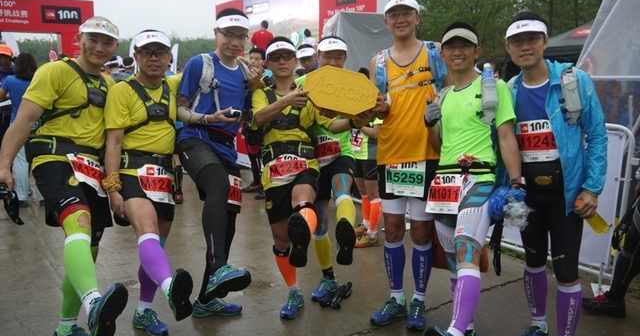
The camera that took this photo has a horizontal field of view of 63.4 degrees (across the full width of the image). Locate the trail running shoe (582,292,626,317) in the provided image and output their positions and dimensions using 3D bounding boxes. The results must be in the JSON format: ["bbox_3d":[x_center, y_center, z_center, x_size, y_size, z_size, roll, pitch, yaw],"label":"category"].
[{"bbox_3d":[1.762,0.845,3.230,0.285,0.115,0.105,1,10,7],"label":"trail running shoe"}]

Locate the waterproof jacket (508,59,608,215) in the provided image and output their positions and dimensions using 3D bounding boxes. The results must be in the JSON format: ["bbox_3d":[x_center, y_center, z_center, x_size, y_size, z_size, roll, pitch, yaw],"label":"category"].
[{"bbox_3d":[1.159,-0.157,2.580,0.520,0.740,0.320,6,12,31],"label":"waterproof jacket"}]

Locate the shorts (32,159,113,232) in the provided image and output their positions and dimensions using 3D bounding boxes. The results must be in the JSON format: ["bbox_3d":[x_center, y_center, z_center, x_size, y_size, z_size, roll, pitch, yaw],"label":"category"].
[{"bbox_3d":[-1.276,0.127,2.680,0.370,0.400,0.350,-7,12,-33],"label":"shorts"}]

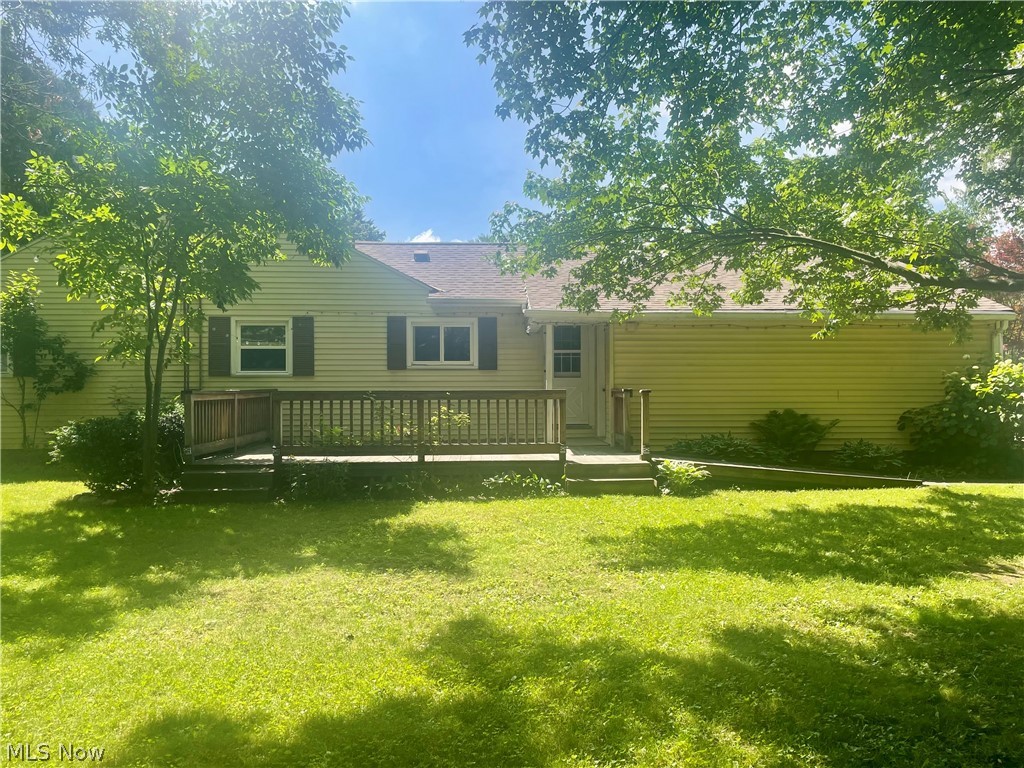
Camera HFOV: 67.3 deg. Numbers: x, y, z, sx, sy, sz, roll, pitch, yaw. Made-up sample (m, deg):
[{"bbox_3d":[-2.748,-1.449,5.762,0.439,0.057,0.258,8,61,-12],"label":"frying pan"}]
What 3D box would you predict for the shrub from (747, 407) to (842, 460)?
[{"bbox_3d":[4.429,0.810,12.100,1.400,0.850,1.100,0,0,-1],"label":"shrub"}]

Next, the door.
[{"bbox_3d":[1.088,-0.274,14.550,0.840,2.000,0.080,0,0,-1],"label":"door"}]

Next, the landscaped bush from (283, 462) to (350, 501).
[{"bbox_3d":[-2.402,1.198,9.450,0.830,0.460,0.550,0,0,-1],"label":"landscaped bush"}]

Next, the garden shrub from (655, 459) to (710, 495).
[{"bbox_3d":[2.088,1.133,9.420,0.680,0.440,0.600,0,0,-1],"label":"garden shrub"}]

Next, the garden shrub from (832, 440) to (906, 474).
[{"bbox_3d":[5.470,1.112,11.800,1.080,0.520,0.850,0,0,-1],"label":"garden shrub"}]

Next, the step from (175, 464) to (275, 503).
[{"bbox_3d":[-3.514,1.216,9.400,1.180,0.420,0.650,0,0,-1],"label":"step"}]

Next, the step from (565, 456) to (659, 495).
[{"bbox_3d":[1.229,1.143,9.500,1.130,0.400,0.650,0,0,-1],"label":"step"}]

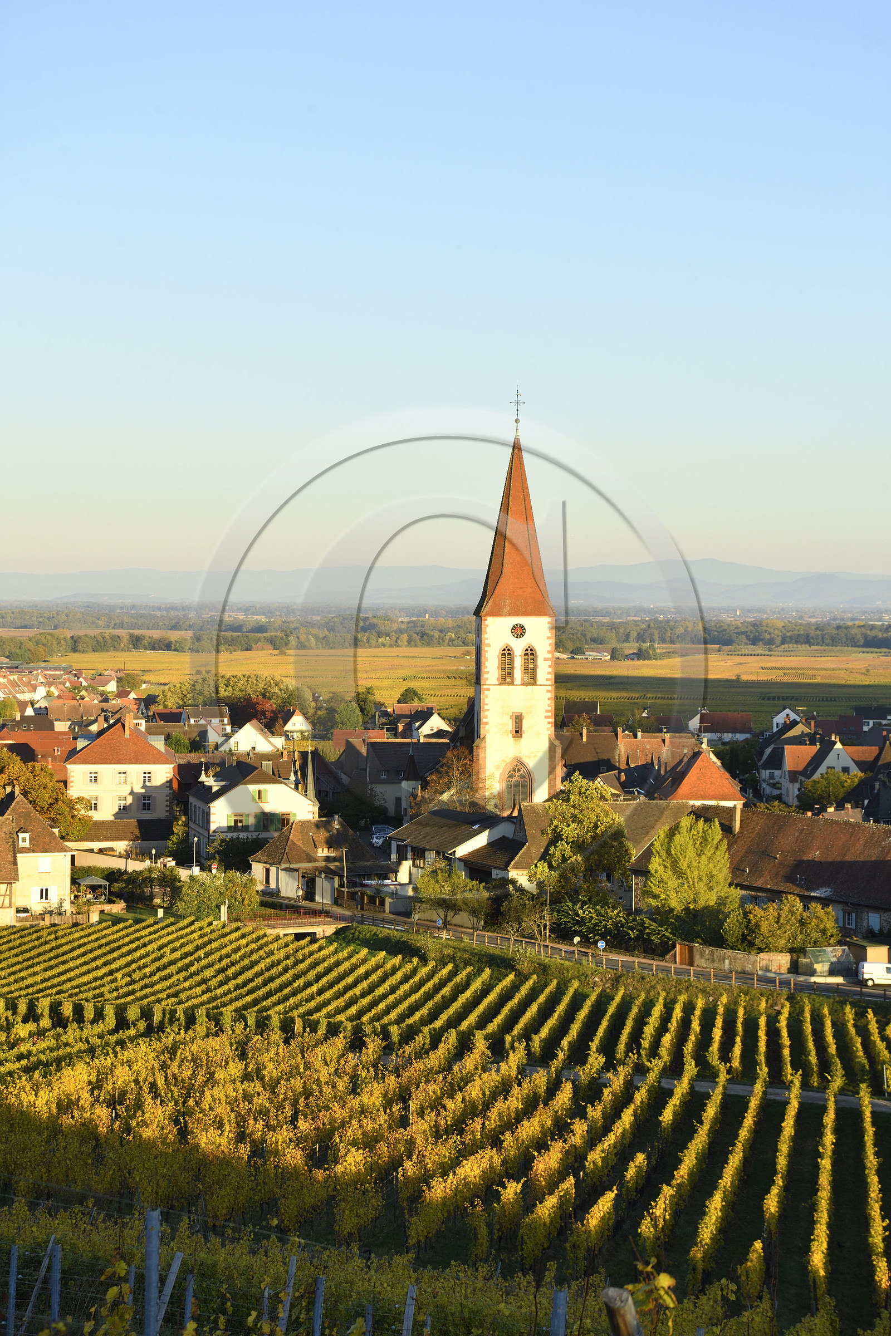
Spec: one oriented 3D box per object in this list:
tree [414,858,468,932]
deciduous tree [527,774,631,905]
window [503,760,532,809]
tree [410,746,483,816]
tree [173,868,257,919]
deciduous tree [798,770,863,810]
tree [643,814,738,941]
[{"bbox_3d":[-0.374,23.514,266.000,5.670,8.230,5.670,0,2,0],"label":"tree"},{"bbox_3d":[13.171,17.248,254.000,10.210,14.190,9.500,0,2,0],"label":"deciduous tree"},{"bbox_3d":[9.153,15.050,330.000,3.850,6.800,0.500,0,2,-3],"label":"window"},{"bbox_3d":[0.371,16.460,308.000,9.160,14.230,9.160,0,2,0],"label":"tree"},{"bbox_3d":[-22.336,22.024,252.000,8.500,5.000,6.500,0,2,0],"label":"tree"},{"bbox_3d":[55.473,18.308,375.000,9.400,7.000,8.500,0,2,0],"label":"deciduous tree"},{"bbox_3d":[20.927,18.019,222.000,8.120,11.150,8.120,0,2,0],"label":"tree"}]

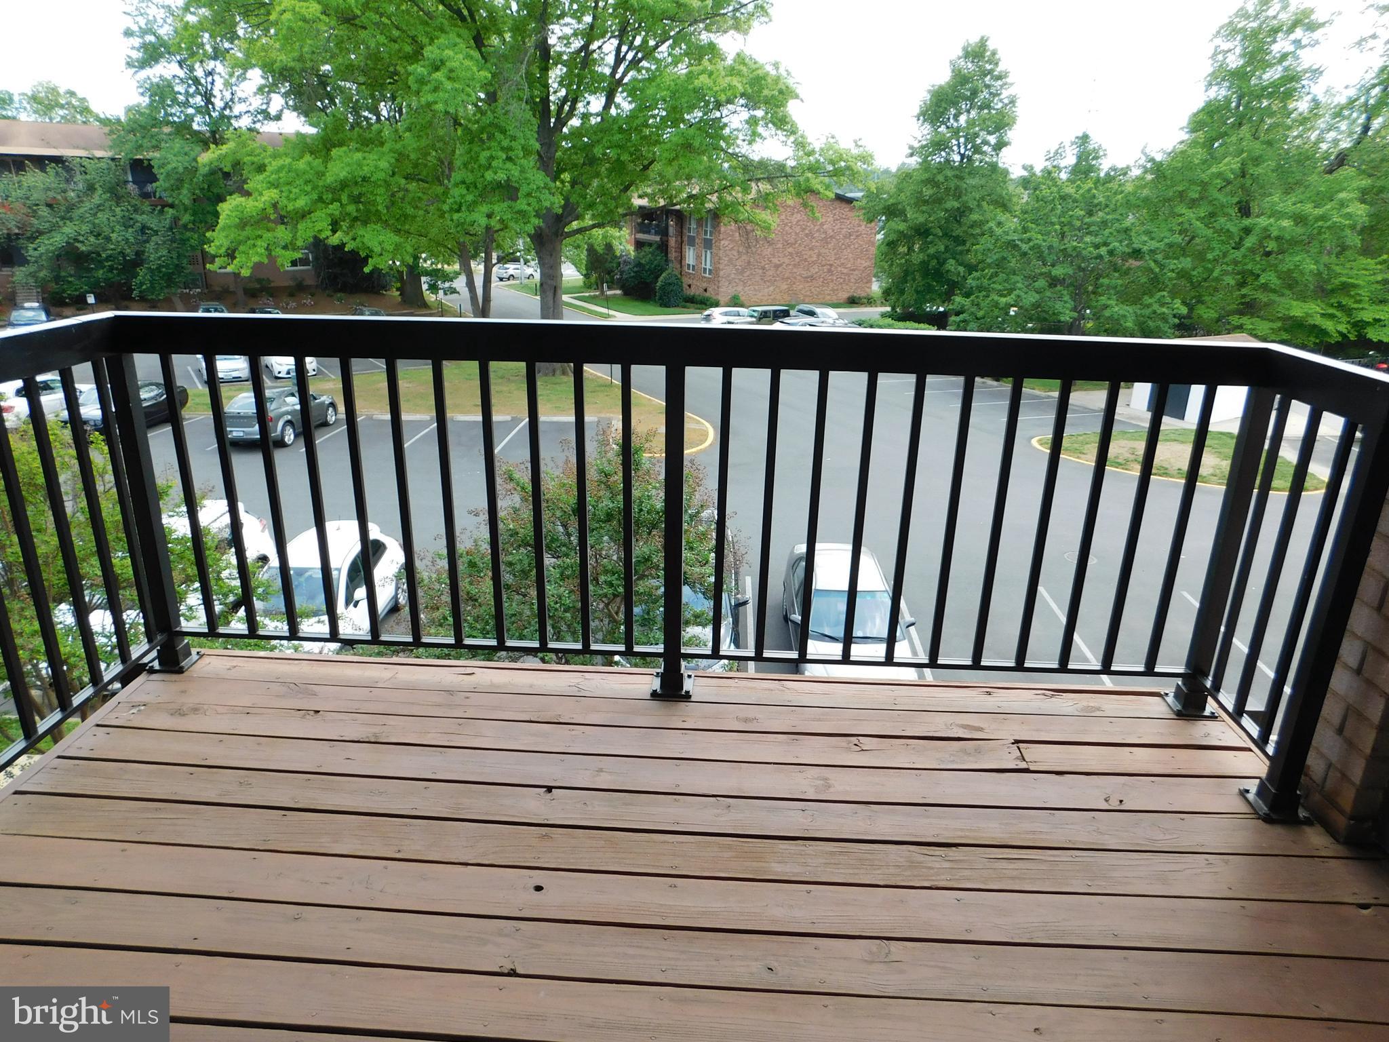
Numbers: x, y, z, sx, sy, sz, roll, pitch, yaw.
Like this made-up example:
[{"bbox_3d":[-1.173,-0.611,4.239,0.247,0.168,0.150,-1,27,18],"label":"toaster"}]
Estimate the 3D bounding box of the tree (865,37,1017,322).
[{"bbox_3d":[13.205,-17.643,49.337,8.100,15.000,8.000,2,20,2],"label":"tree"}]

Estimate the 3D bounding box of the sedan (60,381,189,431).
[{"bbox_3d":[-17.820,-3.797,29.087,1.820,1.440,4.750,2,20,2],"label":"sedan"}]

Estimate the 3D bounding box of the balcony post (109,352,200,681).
[{"bbox_3d":[-1.577,-0.028,2.683,0.115,0.985,0.115,2,20,2],"label":"balcony post"}]

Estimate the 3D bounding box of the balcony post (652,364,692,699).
[{"bbox_3d":[-0.055,0.033,2.618,0.115,0.985,0.115,2,20,2],"label":"balcony post"}]

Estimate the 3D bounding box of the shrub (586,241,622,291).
[{"bbox_3d":[-6.499,-18.145,66.208,2.700,3.750,2.600,2,20,2],"label":"shrub"}]

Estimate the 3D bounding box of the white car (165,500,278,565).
[{"bbox_3d":[-8.806,0.912,15.220,1.820,1.570,4.500,2,20,2],"label":"white car"}]

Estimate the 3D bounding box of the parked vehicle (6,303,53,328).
[{"bbox_3d":[-34.000,-10.308,47.016,1.820,1.650,4.500,-10,23,-29],"label":"parked vehicle"}]

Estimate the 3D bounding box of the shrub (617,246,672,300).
[{"bbox_3d":[-3.504,-17.010,63.274,3.800,3.800,3.600,2,20,2],"label":"shrub"}]

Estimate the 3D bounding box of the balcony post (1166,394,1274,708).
[{"bbox_3d":[1.467,0.086,2.572,0.115,0.985,0.115,2,20,2],"label":"balcony post"}]

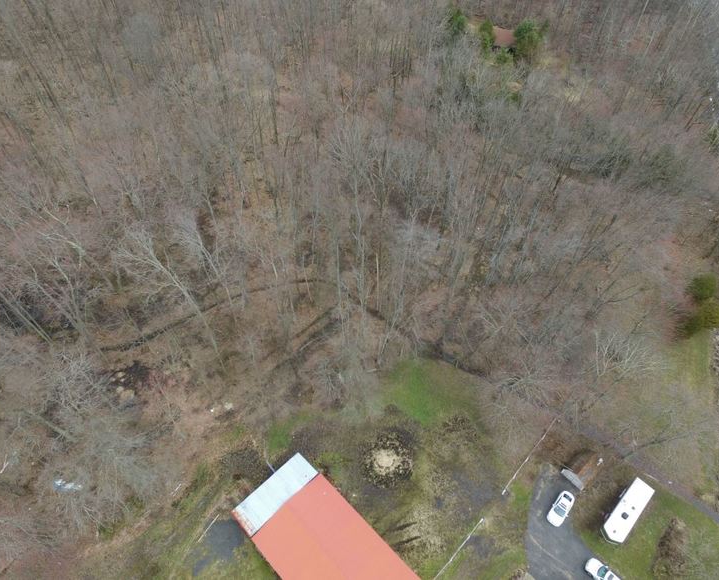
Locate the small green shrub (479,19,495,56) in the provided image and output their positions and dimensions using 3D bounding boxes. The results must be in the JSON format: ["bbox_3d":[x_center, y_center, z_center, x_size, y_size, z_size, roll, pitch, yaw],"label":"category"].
[{"bbox_3d":[41.100,-81.100,143.700,4.420,11.210,4.420,0,50,0],"label":"small green shrub"}]

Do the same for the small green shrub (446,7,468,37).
[{"bbox_3d":[33.500,-92.200,154.200,7.350,9.690,7.350,0,50,0],"label":"small green shrub"}]

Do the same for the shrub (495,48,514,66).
[{"bbox_3d":[45.800,-73.500,141.200,5.240,5.190,5.240,0,50,0],"label":"shrub"}]

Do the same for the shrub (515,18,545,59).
[{"bbox_3d":[53.900,-79.400,141.900,9.280,11.930,9.280,0,50,0],"label":"shrub"}]

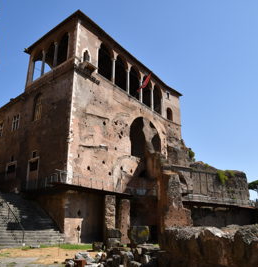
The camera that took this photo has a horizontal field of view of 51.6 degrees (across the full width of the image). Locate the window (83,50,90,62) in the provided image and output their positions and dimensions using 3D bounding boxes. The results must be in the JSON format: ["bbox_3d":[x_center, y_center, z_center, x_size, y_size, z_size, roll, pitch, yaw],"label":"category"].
[{"bbox_3d":[-5.456,-9.767,34.023,0.350,1.776,1.073,-15,-25,34],"label":"window"}]

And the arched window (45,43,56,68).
[{"bbox_3d":[-10.620,-10.461,36.897,2.346,5.037,0.500,-17,-26,37],"label":"arched window"}]

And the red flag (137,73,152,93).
[{"bbox_3d":[2.454,-8.080,42.109,2.753,2.650,0.500,-15,-25,34],"label":"red flag"}]

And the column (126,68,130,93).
[{"bbox_3d":[-0.193,-8.019,41.086,0.500,4.707,0.500,-15,-25,34],"label":"column"}]

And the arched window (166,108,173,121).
[{"bbox_3d":[7.629,-3.593,50.323,0.400,2.568,1.864,-18,-27,40],"label":"arched window"}]

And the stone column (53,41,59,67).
[{"bbox_3d":[-9.607,-10.576,35.966,0.500,4.522,0.500,-17,-26,37],"label":"stone column"}]

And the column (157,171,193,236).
[{"bbox_3d":[4.961,7.654,28.931,3.600,7.359,1.700,15,-25,-35],"label":"column"}]

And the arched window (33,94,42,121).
[{"bbox_3d":[-12.004,-3.464,35.350,1.810,4.075,0.400,-17,-26,37],"label":"arched window"}]

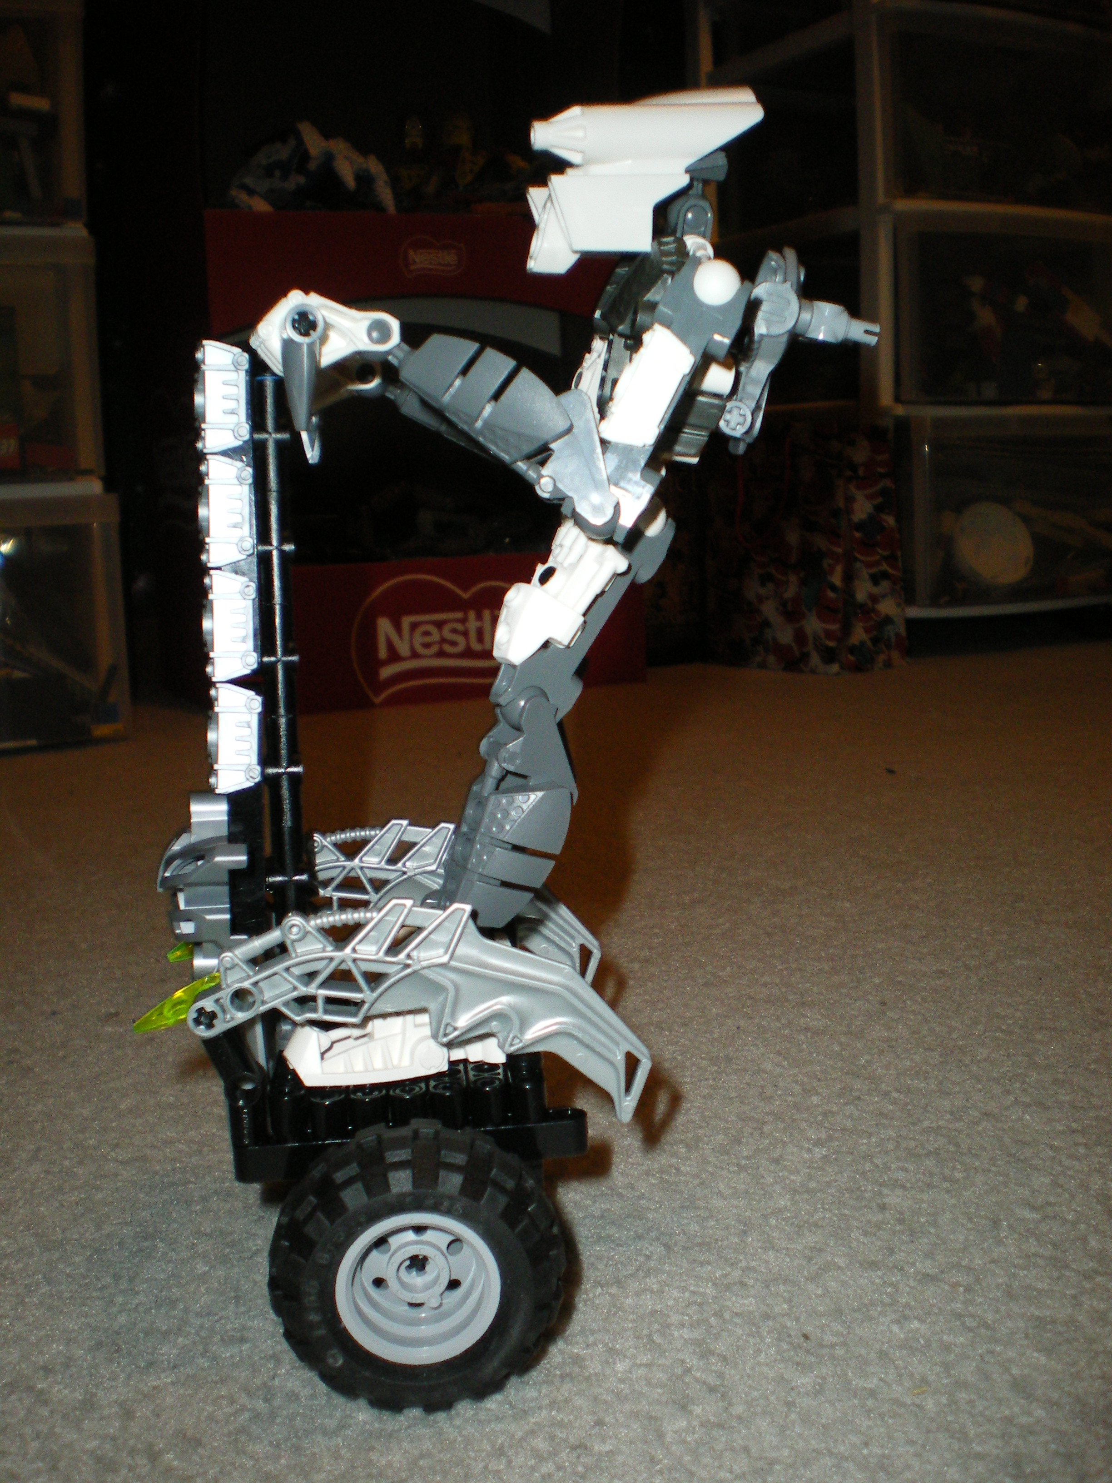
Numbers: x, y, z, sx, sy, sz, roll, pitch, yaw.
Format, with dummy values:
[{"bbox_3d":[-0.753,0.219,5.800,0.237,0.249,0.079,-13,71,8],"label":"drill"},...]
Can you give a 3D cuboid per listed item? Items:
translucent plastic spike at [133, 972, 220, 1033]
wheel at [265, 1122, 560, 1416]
[{"bbox_3d":[-0.078,0.056,0.322,0.022,0.009,0.008,-23,10,-2],"label":"translucent plastic spike"},{"bbox_3d":[-0.026,0.100,0.297,0.056,0.056,0.026,-2,10,-5],"label":"wheel"}]

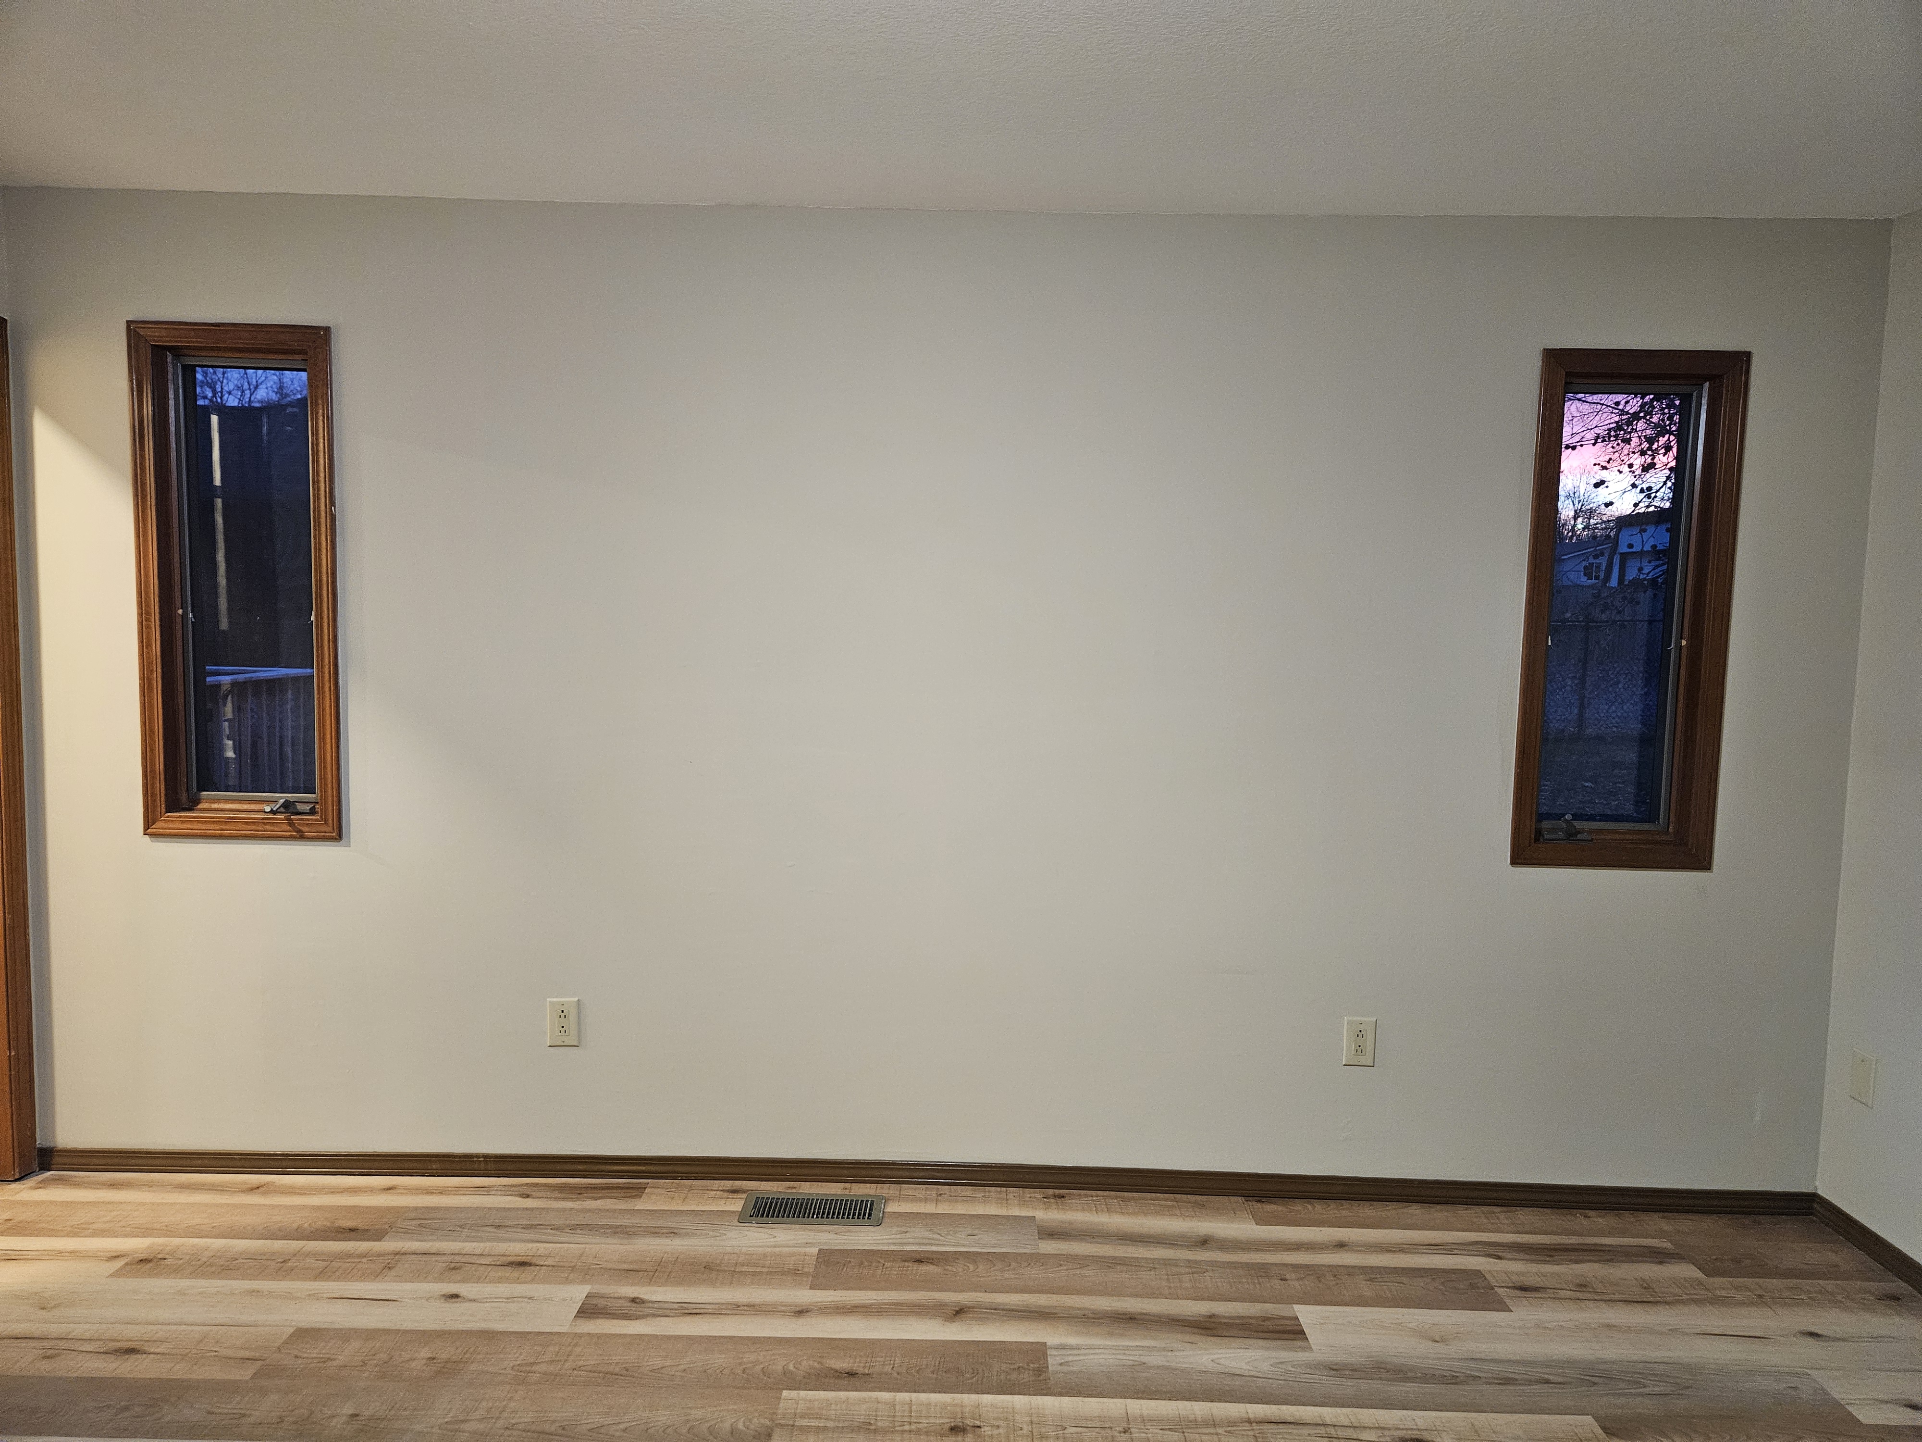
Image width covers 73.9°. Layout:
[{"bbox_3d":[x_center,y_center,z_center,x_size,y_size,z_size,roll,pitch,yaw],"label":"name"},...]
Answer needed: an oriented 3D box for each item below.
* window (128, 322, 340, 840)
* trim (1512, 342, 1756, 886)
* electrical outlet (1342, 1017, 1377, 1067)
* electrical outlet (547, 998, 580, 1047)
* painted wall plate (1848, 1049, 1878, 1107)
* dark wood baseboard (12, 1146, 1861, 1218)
[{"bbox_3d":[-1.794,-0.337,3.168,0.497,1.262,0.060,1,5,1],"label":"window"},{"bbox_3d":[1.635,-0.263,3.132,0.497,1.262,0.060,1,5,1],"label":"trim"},{"bbox_3d":[1.008,0.813,3.218,0.080,0.124,0.010,1,5,1],"label":"electrical outlet"},{"bbox_3d":[-1.009,0.769,3.239,0.080,0.124,0.010,1,5,1],"label":"electrical outlet"},{"bbox_3d":[2.146,0.850,3.037,0.006,0.121,0.078,1,5,1],"label":"painted wall plate"},{"bbox_3d":[-0.106,1.170,3.259,4.547,0.061,0.016,1,5,1],"label":"dark wood baseboard"}]

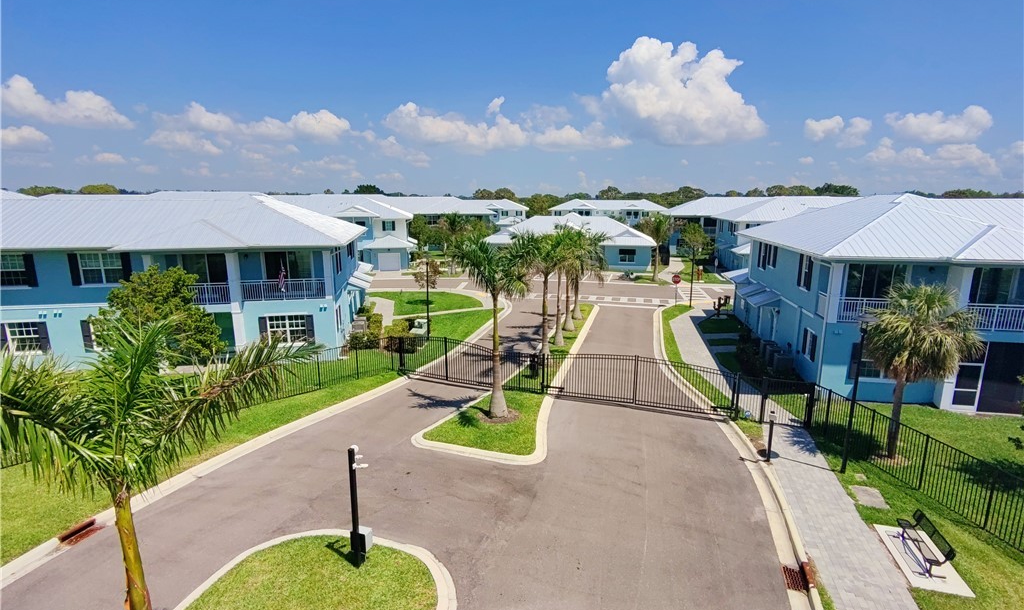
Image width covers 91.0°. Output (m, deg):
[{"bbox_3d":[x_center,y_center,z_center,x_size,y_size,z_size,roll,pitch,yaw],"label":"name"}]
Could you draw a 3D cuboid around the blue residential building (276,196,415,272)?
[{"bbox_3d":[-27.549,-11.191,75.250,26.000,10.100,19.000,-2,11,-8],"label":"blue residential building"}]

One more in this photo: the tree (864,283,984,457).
[{"bbox_3d":[13.022,2.204,16.255,2.900,5.800,2.900,0,11,0],"label":"tree"}]

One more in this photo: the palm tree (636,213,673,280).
[{"bbox_3d":[16.708,-6.589,58.017,4.100,7.600,4.100,0,11,0],"label":"palm tree"}]

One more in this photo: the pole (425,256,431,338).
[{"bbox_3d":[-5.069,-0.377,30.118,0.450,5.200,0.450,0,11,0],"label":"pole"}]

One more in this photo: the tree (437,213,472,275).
[{"bbox_3d":[-7.393,-7.908,64.425,4.200,7.800,4.200,0,11,0],"label":"tree"}]

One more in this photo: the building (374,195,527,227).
[{"bbox_3d":[-12.318,-15.328,93.820,27.000,9.300,17.000,-1,11,-6],"label":"building"}]

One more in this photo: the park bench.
[{"bbox_3d":[10.282,5.960,12.602,0.630,0.830,1.740,3,12,17],"label":"park bench"}]

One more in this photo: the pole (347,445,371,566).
[{"bbox_3d":[-3.670,4.879,12.249,0.600,3.150,0.480,3,12,14],"label":"pole"}]

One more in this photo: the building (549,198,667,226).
[{"bbox_3d":[26.344,-23.439,136.348,30.000,9.900,18.000,2,12,11],"label":"building"}]

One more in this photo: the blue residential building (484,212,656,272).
[{"bbox_3d":[7.675,-8.721,67.608,20.500,6.900,12.500,1,11,6],"label":"blue residential building"}]

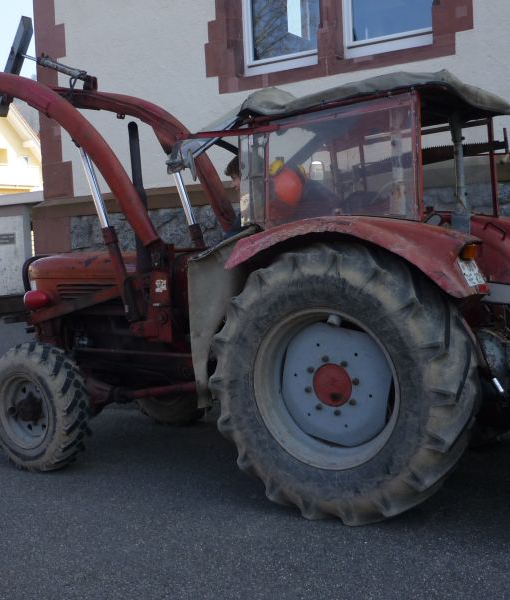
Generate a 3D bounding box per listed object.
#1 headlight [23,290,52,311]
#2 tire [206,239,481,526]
[{"bbox_3d":[-1.572,0.004,5.511,0.190,0.150,0.150,1,7,34],"label":"headlight"},{"bbox_3d":[0.421,0.428,3.894,1.400,1.400,0.380,1,7,34],"label":"tire"}]

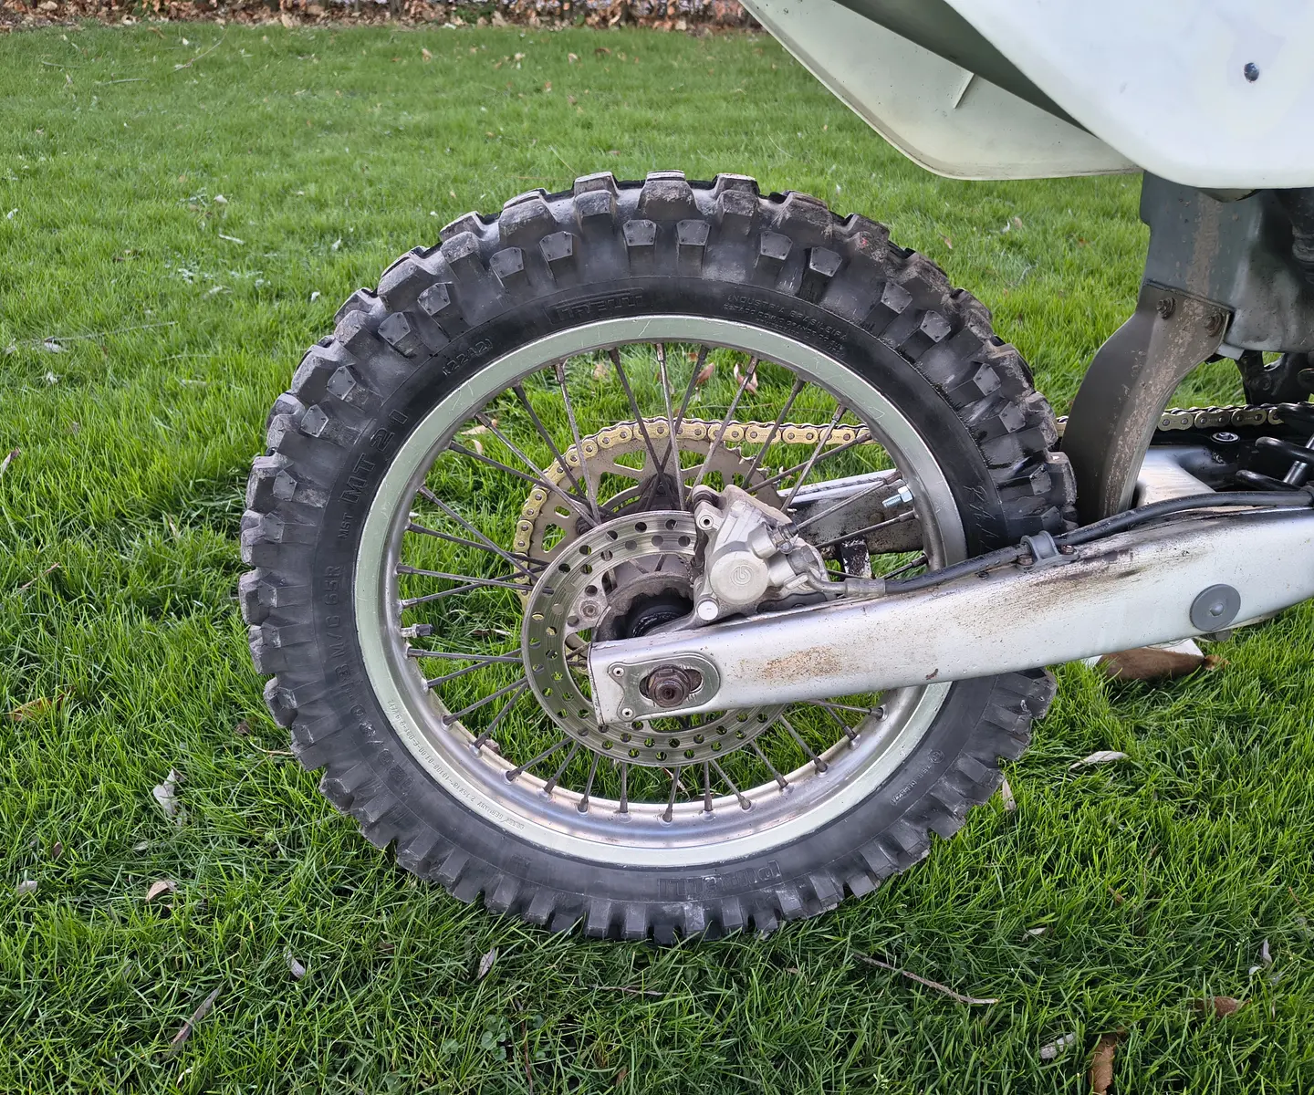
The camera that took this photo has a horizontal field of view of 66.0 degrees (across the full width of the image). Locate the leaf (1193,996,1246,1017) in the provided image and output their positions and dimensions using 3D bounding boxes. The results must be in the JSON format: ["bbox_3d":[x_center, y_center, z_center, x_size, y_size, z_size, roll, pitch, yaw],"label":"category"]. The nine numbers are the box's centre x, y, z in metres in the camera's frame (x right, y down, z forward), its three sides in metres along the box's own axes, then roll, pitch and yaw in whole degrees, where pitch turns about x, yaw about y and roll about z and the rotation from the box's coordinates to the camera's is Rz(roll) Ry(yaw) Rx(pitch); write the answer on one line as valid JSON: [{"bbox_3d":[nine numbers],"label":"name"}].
[{"bbox_3d":[0.485,0.396,0.874,0.042,0.011,0.017,-5,36,-7],"label":"leaf"}]

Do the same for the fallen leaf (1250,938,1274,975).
[{"bbox_3d":[0.545,0.368,0.913,0.014,0.015,0.030,12,37,16],"label":"fallen leaf"}]

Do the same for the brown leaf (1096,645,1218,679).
[{"bbox_3d":[0.612,0.141,1.237,0.133,0.020,0.045,-4,36,-5],"label":"brown leaf"}]

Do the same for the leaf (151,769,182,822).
[{"bbox_3d":[-0.515,0.260,1.064,0.025,0.018,0.054,-7,36,-9],"label":"leaf"}]

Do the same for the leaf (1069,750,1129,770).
[{"bbox_3d":[0.482,0.232,1.104,0.062,0.013,0.017,-10,37,-13],"label":"leaf"}]

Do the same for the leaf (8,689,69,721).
[{"bbox_3d":[-0.716,0.183,1.173,0.057,0.014,0.027,-25,43,-31],"label":"leaf"}]

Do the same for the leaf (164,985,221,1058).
[{"bbox_3d":[-0.395,0.404,0.864,0.013,0.012,0.059,12,37,16],"label":"leaf"}]

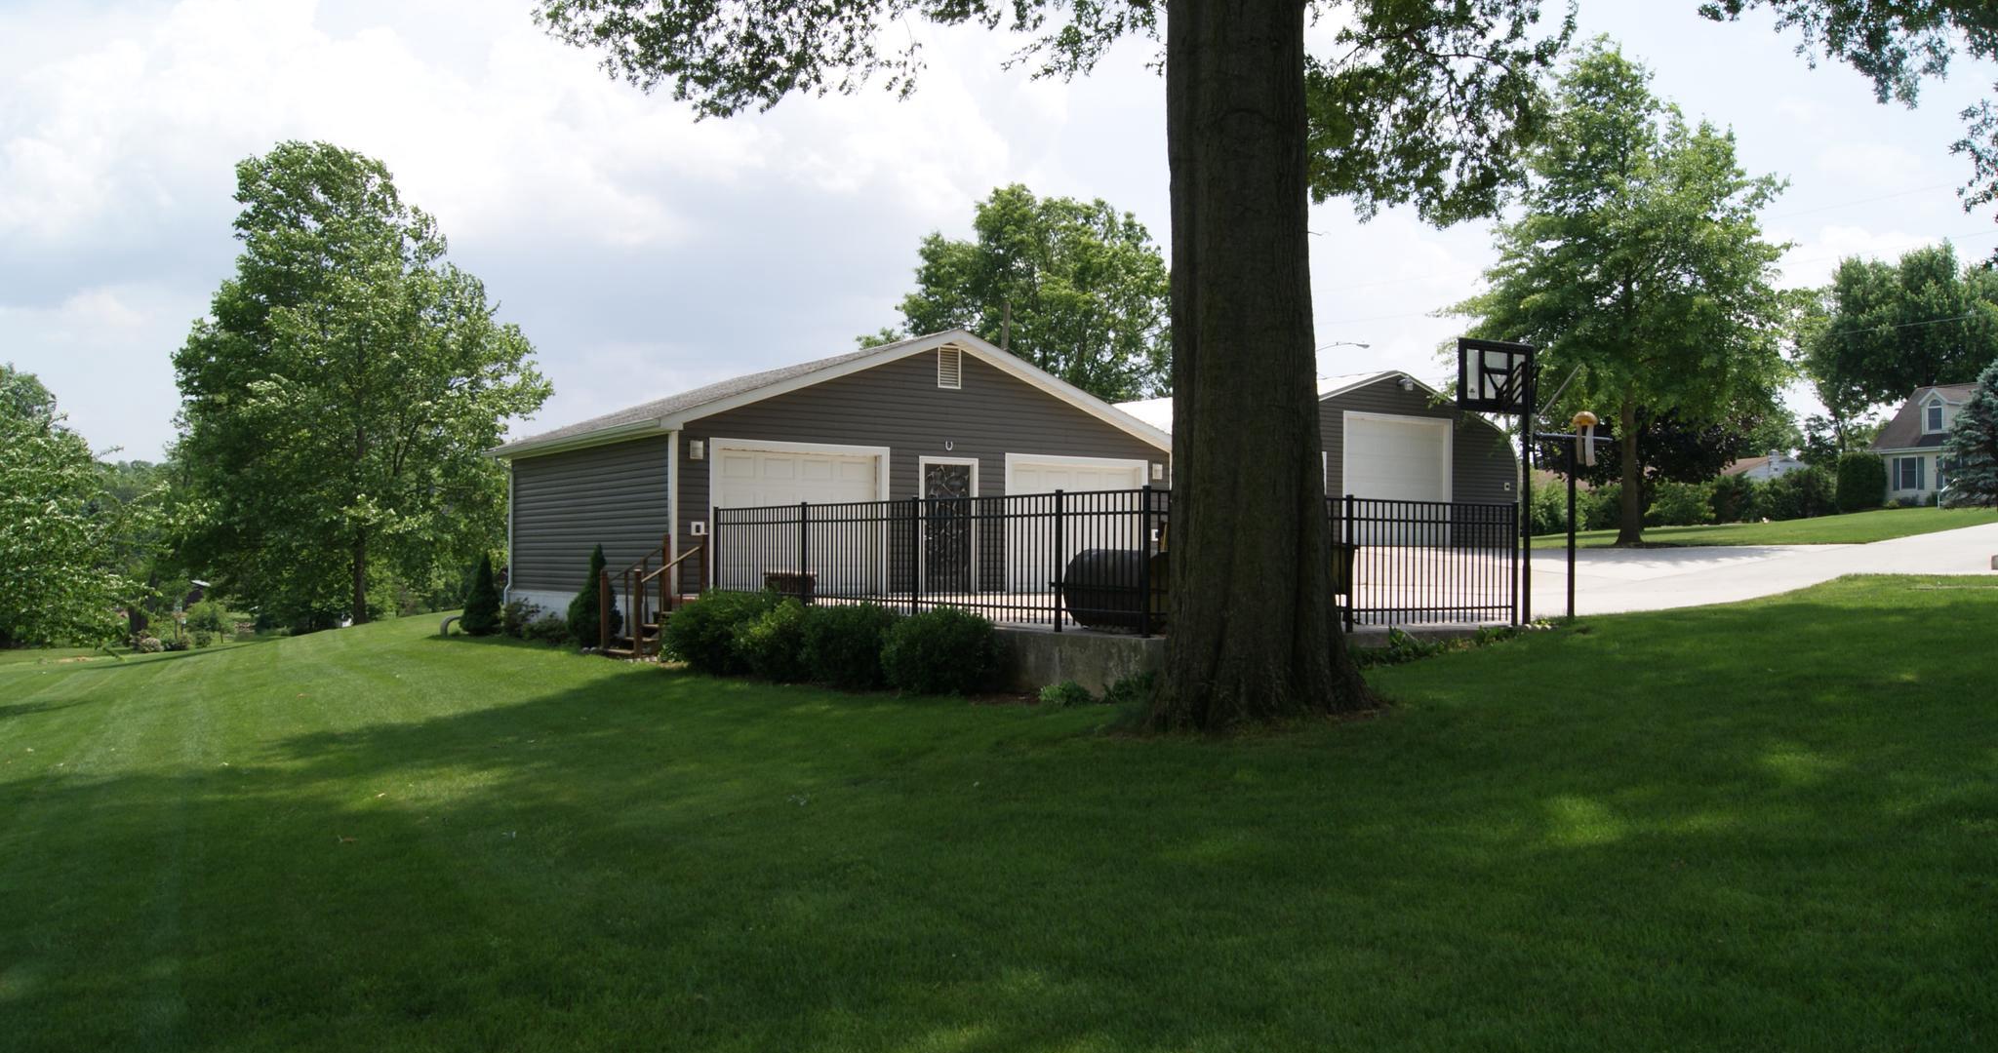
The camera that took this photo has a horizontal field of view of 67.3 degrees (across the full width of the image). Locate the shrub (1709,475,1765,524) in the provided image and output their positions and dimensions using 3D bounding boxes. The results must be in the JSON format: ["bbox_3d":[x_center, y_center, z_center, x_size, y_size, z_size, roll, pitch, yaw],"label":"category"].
[{"bbox_3d":[27.531,-0.991,56.000,2.100,1.870,1.900,0,-1,0],"label":"shrub"}]

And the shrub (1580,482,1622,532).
[{"bbox_3d":[19.303,-0.625,48.000,1.600,1.600,1.500,0,-1,0],"label":"shrub"}]

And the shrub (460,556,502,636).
[{"bbox_3d":[-9.085,1.205,26.300,0.760,1.420,0.760,0,-1,0],"label":"shrub"}]

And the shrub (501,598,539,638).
[{"bbox_3d":[-7.954,1.517,24.900,0.650,0.680,0.650,0,-1,0],"label":"shrub"}]

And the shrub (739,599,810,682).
[{"bbox_3d":[-2.454,1.234,16.500,0.920,0.868,0.920,0,-1,0],"label":"shrub"}]

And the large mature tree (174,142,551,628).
[{"bbox_3d":[-16.529,-3.664,39.000,9.600,12.667,9.800,1,-2,-35],"label":"large mature tree"}]

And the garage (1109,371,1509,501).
[{"bbox_3d":[5.915,-1.455,40.536,9.300,4.250,12.200,1,-2,-36],"label":"garage"}]

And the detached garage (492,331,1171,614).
[{"bbox_3d":[-2.932,-0.664,26.829,9.884,4.650,8.181,1,-2,-35],"label":"detached garage"}]

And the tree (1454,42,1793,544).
[{"bbox_3d":[15.373,-5.729,36.800,8.500,12.300,8.400,0,-1,0],"label":"tree"}]

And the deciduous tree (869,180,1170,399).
[{"bbox_3d":[1.311,-5.627,56.000,11.300,14.200,11.000,0,-1,0],"label":"deciduous tree"}]

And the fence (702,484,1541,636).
[{"bbox_3d":[0.792,0.392,17.310,4.940,1.334,8.600,1,-2,-35],"label":"fence"}]

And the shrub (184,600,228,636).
[{"bbox_3d":[-26.930,3.160,51.000,1.500,1.350,1.400,0,-1,0],"label":"shrub"}]

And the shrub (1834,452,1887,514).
[{"bbox_3d":[39.020,-1.983,68.000,2.400,2.760,2.300,0,-1,0],"label":"shrub"}]

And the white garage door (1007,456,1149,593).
[{"bbox_3d":[1.316,-0.011,24.834,2.930,2.200,0.130,1,-2,-36],"label":"white garage door"}]

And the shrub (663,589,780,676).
[{"bbox_3d":[-3.277,1.218,17.700,1.300,0.977,1.400,0,-1,0],"label":"shrub"}]

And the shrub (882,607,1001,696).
[{"bbox_3d":[-0.546,1.157,13.900,1.100,0.819,1.130,0,-1,0],"label":"shrub"}]

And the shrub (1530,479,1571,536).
[{"bbox_3d":[17.332,-0.587,47.000,1.600,1.810,1.600,1,-2,-35],"label":"shrub"}]

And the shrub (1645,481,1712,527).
[{"bbox_3d":[24.405,-0.786,54.000,2.100,1.743,2.400,1,-2,-35],"label":"shrub"}]

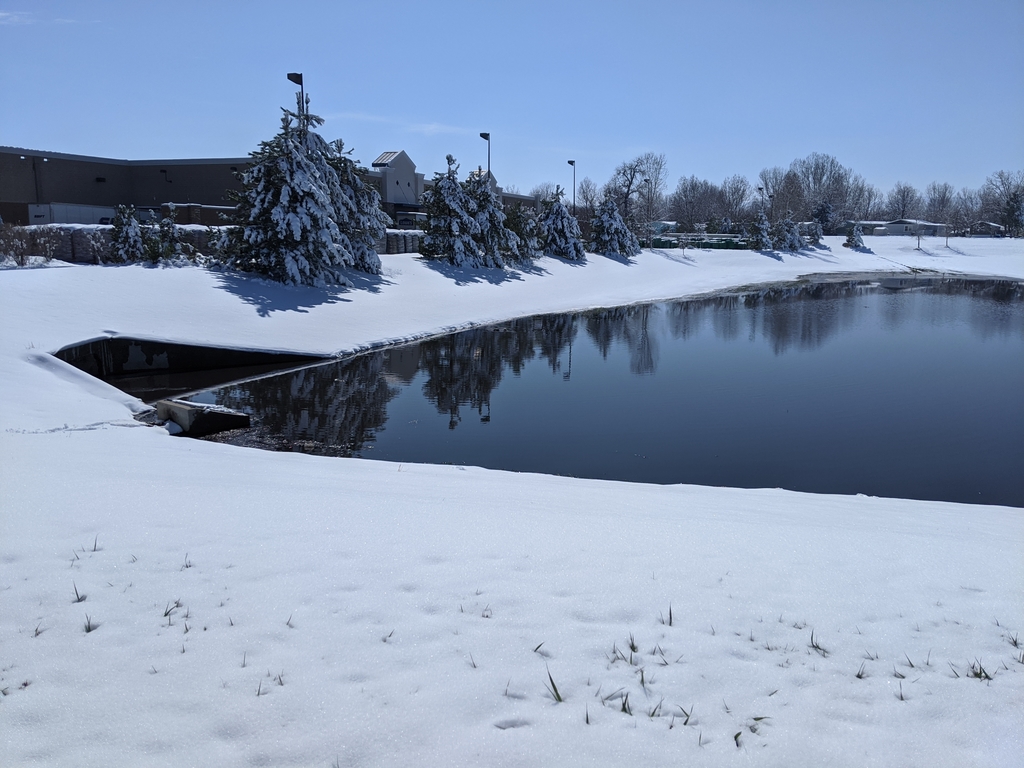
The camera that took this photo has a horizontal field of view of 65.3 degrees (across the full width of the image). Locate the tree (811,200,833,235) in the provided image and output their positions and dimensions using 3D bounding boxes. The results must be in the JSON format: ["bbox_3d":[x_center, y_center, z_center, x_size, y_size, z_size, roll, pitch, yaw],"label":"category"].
[{"bbox_3d":[65.123,-34.057,166.713,4.900,8.080,4.900,0,11,0],"label":"tree"}]

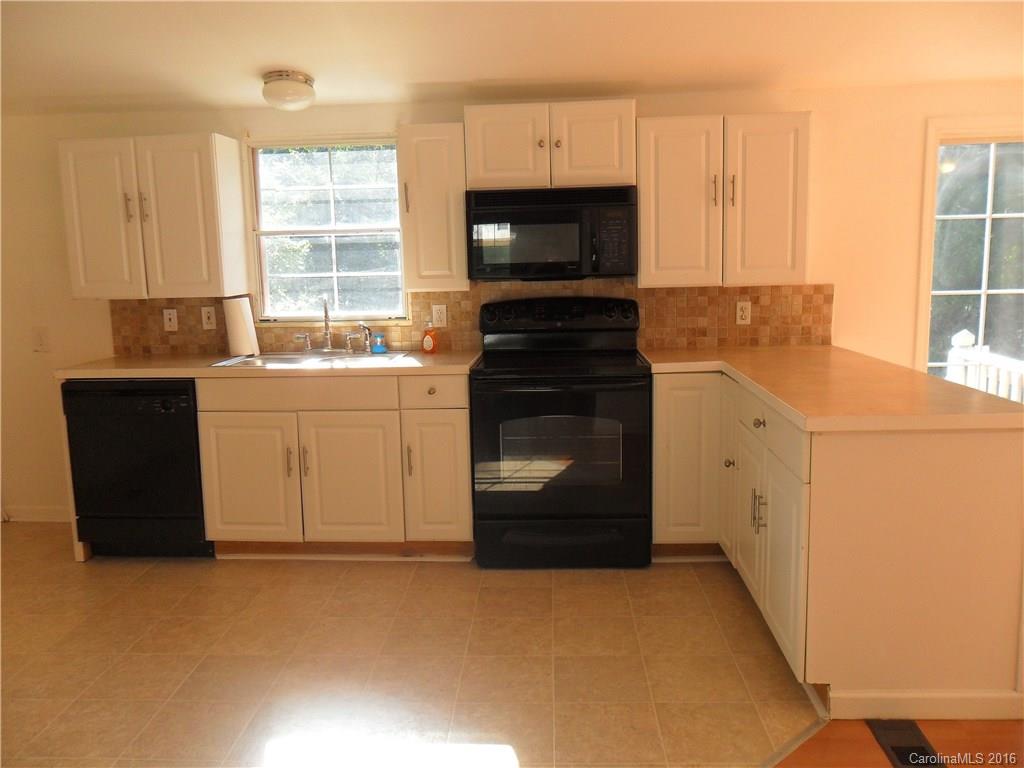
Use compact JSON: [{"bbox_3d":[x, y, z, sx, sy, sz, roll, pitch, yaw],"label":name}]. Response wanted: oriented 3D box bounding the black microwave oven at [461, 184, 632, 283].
[{"bbox_3d":[0.190,-0.708,3.795,0.767,0.401,0.380,-1,8,4],"label":"black microwave oven"}]

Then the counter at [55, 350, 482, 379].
[{"bbox_3d":[-1.141,-0.089,3.867,1.952,0.039,0.600,-1,8,4],"label":"counter"}]

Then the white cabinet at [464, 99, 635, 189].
[{"bbox_3d":[0.183,-1.095,3.751,0.766,0.372,0.318,-1,8,4],"label":"white cabinet"}]

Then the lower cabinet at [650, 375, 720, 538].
[{"bbox_3d":[0.784,0.286,3.765,0.299,0.754,0.595,-1,8,4],"label":"lower cabinet"}]

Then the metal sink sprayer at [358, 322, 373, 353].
[{"bbox_3d":[-0.727,-0.232,3.991,0.065,0.147,0.035,-6,10,-32],"label":"metal sink sprayer"}]

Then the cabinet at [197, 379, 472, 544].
[{"bbox_3d":[-0.772,0.300,3.866,1.236,0.758,0.625,-1,8,4],"label":"cabinet"}]

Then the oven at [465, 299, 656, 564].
[{"bbox_3d":[0.237,0.188,3.730,0.770,1.175,0.680,-1,8,4],"label":"oven"}]

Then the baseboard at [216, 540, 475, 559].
[{"bbox_3d":[-0.788,0.768,3.727,1.220,0.105,0.020,-1,8,4],"label":"baseboard"}]

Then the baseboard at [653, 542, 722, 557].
[{"bbox_3d":[0.787,0.738,3.561,0.345,0.088,0.017,-1,8,4],"label":"baseboard"}]

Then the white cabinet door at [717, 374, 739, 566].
[{"bbox_3d":[0.900,0.346,3.273,0.027,0.746,0.308,-1,8,4],"label":"white cabinet door"}]

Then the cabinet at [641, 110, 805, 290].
[{"bbox_3d":[0.962,-0.844,3.757,0.750,0.759,0.312,-1,8,4],"label":"cabinet"}]

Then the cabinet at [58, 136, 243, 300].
[{"bbox_3d":[-1.742,-0.806,3.930,0.745,0.752,0.318,-1,8,4],"label":"cabinet"}]

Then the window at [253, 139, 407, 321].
[{"bbox_3d":[-0.920,-0.771,4.053,0.746,0.890,0.070,-1,8,4],"label":"window"}]

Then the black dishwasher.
[{"bbox_3d":[-1.695,0.369,3.945,0.612,0.860,0.595,-1,8,4],"label":"black dishwasher"}]

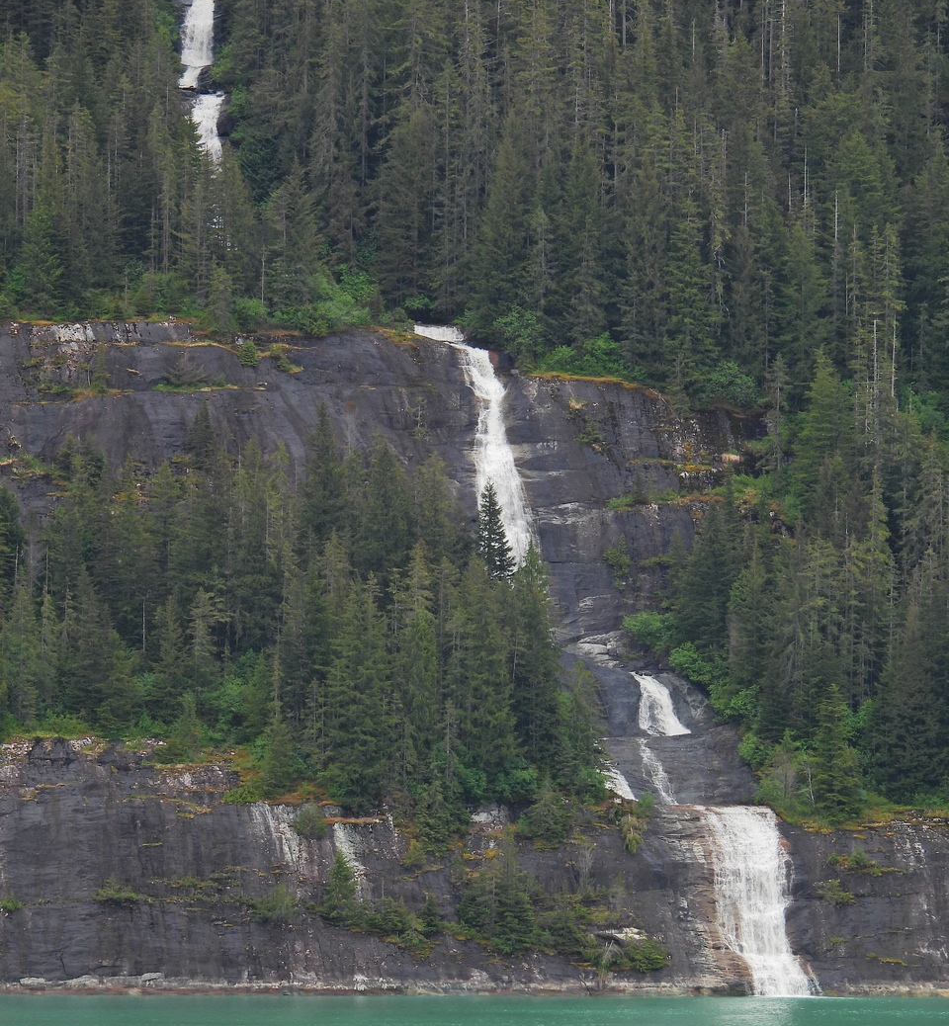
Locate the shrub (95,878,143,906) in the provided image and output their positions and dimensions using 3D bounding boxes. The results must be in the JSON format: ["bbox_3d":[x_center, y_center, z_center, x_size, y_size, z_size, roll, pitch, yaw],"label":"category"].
[{"bbox_3d":[-45.009,47.881,1108.000,6.243,3.246,4.058,0,-2,0],"label":"shrub"}]

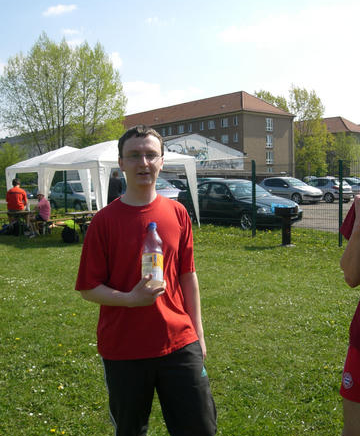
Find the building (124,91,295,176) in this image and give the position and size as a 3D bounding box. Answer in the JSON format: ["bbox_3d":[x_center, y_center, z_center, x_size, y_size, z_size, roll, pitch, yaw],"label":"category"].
[{"bbox_3d":[1.274,-15.485,111.920,12.000,17.200,50.000,-4,5,-35],"label":"building"}]

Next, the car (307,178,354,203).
[{"bbox_3d":[7.950,-1.764,30.900,1.680,1.460,4.000,-4,5,-37],"label":"car"}]

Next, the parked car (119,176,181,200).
[{"bbox_3d":[-1.650,-0.847,20.000,1.700,1.430,4.200,-3,5,-34],"label":"parked car"}]

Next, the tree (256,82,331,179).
[{"bbox_3d":[23.264,-16.668,108.000,14.000,19.500,13.000,0,4,12],"label":"tree"}]

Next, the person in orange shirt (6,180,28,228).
[{"bbox_3d":[-4.548,-0.375,14.700,0.550,1.330,0.680,0,4,6],"label":"person in orange shirt"}]

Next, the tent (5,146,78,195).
[{"bbox_3d":[-3.710,-1.128,17.300,3.000,2.430,3.000,-4,5,-38],"label":"tent"}]

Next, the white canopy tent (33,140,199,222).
[{"bbox_3d":[-1.700,-0.941,14.500,3.000,2.430,3.000,-4,5,-38],"label":"white canopy tent"}]

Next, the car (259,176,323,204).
[{"bbox_3d":[5.850,-1.588,29.000,1.660,1.430,3.840,-3,5,-33],"label":"car"}]

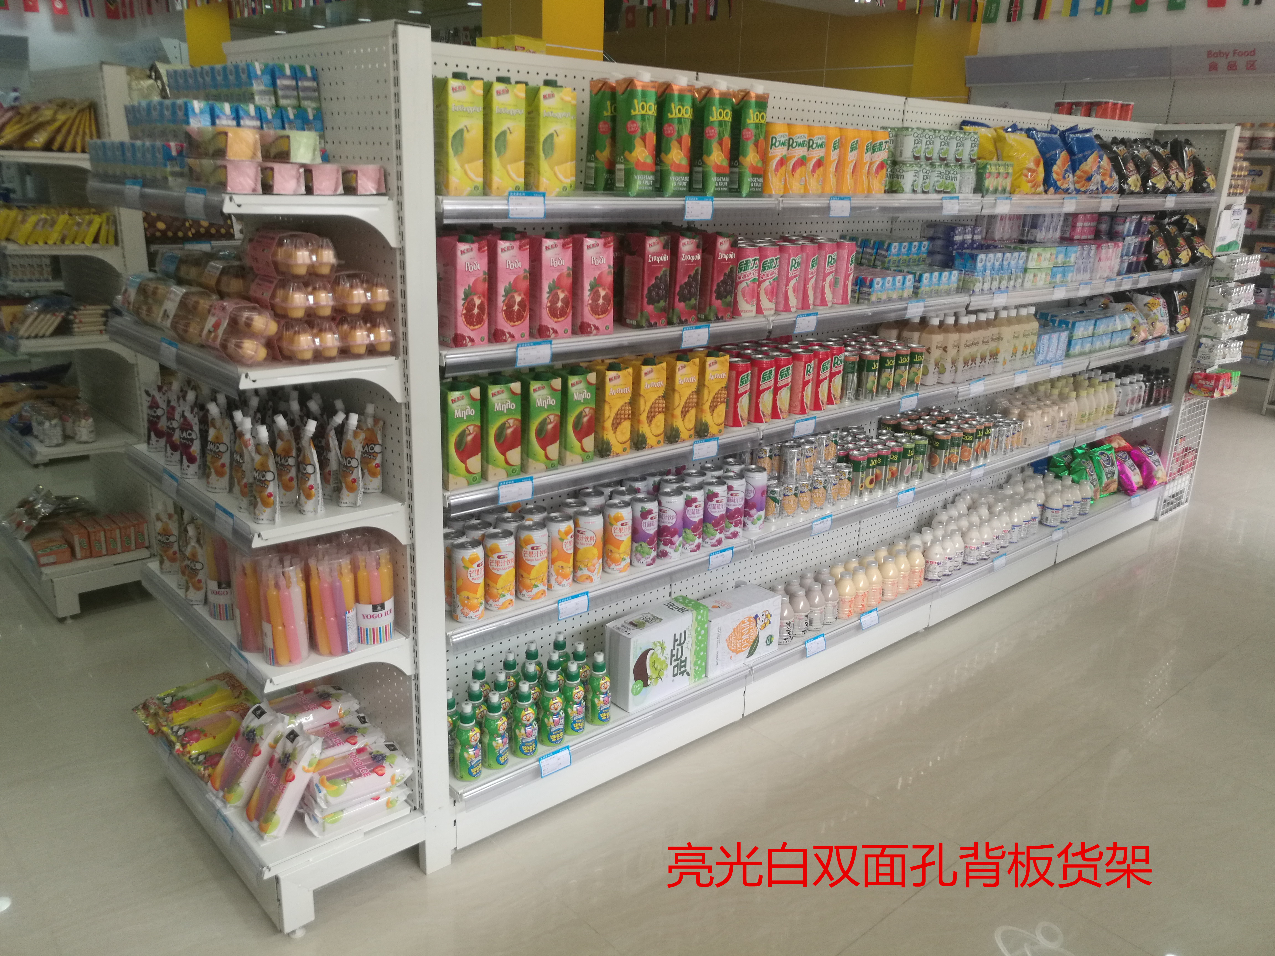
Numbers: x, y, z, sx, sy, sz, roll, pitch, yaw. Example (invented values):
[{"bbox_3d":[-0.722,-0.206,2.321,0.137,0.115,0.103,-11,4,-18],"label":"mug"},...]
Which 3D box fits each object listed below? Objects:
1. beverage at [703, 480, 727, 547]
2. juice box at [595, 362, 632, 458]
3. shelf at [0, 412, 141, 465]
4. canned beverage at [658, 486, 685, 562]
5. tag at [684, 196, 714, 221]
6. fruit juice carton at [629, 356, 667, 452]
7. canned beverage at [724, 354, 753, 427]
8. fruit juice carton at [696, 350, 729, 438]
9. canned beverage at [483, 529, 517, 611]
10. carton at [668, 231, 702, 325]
[{"bbox_3d":[0.197,0.089,2.519,0.066,0.168,0.066,2,18,-1],"label":"beverage"},{"bbox_3d":[-0.066,-0.160,2.235,0.075,0.212,0.075,-12,23,-38],"label":"juice box"},{"bbox_3d":[-1.882,-0.158,3.251,0.300,0.045,0.640,-13,24,-40],"label":"shelf"},{"bbox_3d":[0.079,0.114,2.472,0.066,0.168,0.066,2,18,-1],"label":"canned beverage"},{"bbox_3d":[0.134,-0.584,2.155,0.084,0.048,0.005,-13,28,-39],"label":"tag"},{"bbox_3d":[0.015,-0.181,2.330,0.071,0.216,0.071,-11,22,-35],"label":"fruit juice carton"},{"bbox_3d":[0.253,-0.214,2.509,0.064,0.168,0.064,2,17,0],"label":"canned beverage"},{"bbox_3d":[0.166,-0.210,2.419,0.074,0.208,0.072,-12,22,-38],"label":"fruit juice carton"},{"bbox_3d":[-0.293,0.197,2.125,0.066,0.168,0.066,2,18,-1],"label":"canned beverage"},{"bbox_3d":[0.093,-0.460,2.281,0.074,0.208,0.072,-13,23,-40],"label":"carton"}]

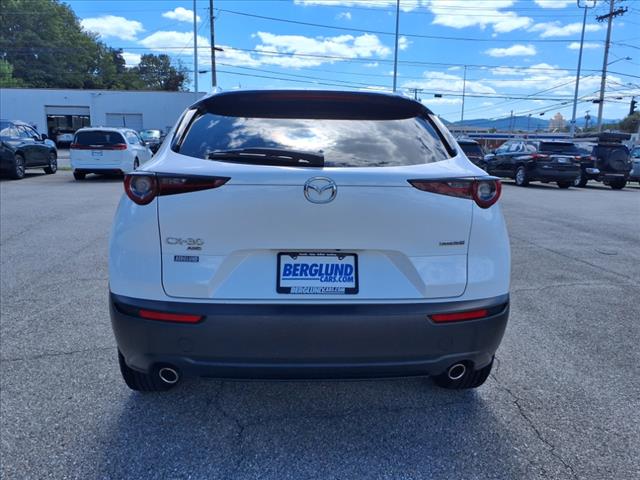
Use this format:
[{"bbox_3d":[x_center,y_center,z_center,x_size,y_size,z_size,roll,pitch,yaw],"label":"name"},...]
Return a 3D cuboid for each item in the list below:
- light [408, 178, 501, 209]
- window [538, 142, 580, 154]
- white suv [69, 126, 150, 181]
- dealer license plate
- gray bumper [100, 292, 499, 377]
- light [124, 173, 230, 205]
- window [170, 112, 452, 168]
[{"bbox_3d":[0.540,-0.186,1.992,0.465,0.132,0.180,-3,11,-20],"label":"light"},{"bbox_3d":[8.914,-3.420,18.657,1.500,0.460,0.120,0,-11,-9],"label":"window"},{"bbox_3d":[-7.734,-3.382,19.270,2.000,1.770,5.120,0,11,-8],"label":"white suv"},{"bbox_3d":[-0.008,0.132,1.923,0.313,0.161,0.020,0,-1,-4],"label":"dealer license plate"},{"bbox_3d":[-0.021,0.363,2.080,1.740,0.345,0.420,0,11,-4],"label":"gray bumper"},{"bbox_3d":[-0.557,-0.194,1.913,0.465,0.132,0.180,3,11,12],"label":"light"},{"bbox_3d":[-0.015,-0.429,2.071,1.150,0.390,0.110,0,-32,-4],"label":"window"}]

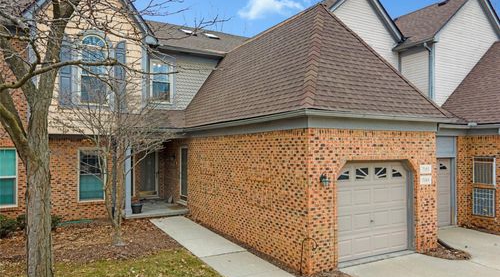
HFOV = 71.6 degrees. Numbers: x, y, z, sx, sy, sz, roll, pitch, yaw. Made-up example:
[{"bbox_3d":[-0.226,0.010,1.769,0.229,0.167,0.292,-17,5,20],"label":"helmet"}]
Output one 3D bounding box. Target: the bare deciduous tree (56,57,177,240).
[{"bbox_3d":[-3.537,0.274,9.050,2.800,5.000,2.700,1,-2,-28],"label":"bare deciduous tree"}]

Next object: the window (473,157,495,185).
[{"bbox_3d":[7.125,1.005,10.562,0.100,0.810,0.650,1,-2,-28],"label":"window"}]

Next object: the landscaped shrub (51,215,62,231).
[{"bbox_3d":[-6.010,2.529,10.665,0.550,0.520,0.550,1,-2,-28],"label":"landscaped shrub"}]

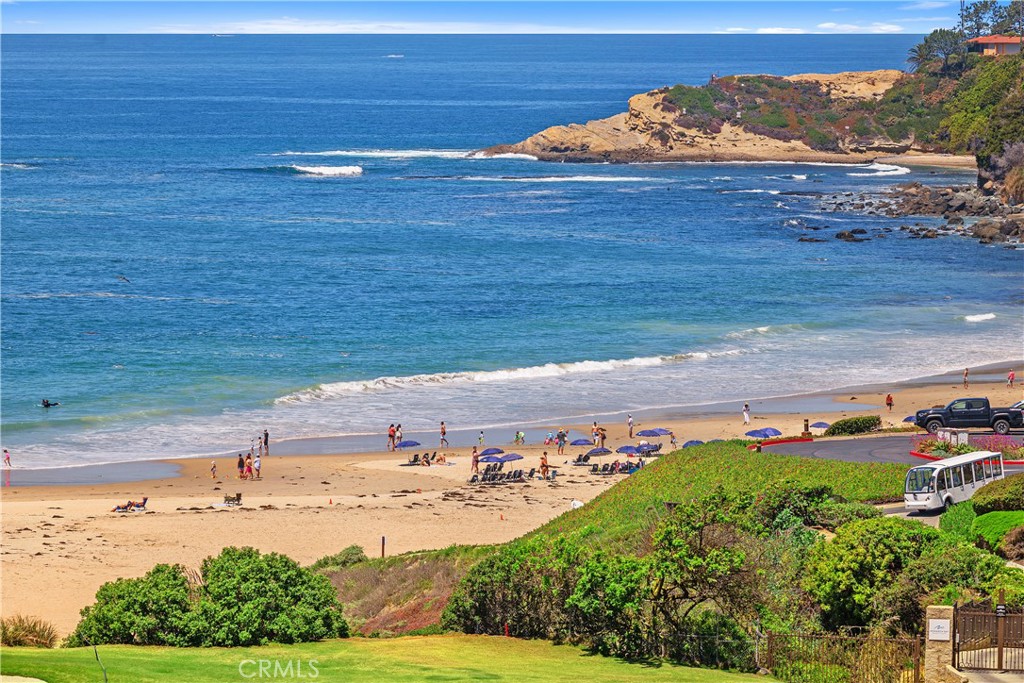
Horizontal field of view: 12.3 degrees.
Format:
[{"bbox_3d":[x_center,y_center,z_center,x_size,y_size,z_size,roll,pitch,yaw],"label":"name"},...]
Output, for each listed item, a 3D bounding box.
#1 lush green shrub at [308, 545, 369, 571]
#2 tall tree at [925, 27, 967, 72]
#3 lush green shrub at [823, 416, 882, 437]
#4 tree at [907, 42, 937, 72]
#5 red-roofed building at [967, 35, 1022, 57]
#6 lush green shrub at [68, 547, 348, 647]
[{"bbox_3d":[-6.496,8.129,178.000,2.200,0.950,1.500,0,4,0],"label":"lush green shrub"},{"bbox_3d":[90.668,-60.967,995.000,8.800,8.900,8.600,0,4,0],"label":"tall tree"},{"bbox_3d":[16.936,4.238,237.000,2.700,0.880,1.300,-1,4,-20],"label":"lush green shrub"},{"bbox_3d":[86.188,-59.791,1000.000,6.200,6.100,6.200,0,4,0],"label":"tree"},{"bbox_3d":[101.695,-62.217,1000.000,12.500,4.400,10.500,1,4,15],"label":"red-roofed building"},{"bbox_3d":[-9.019,7.613,142.300,8.300,2.700,4.600,0,4,0],"label":"lush green shrub"}]

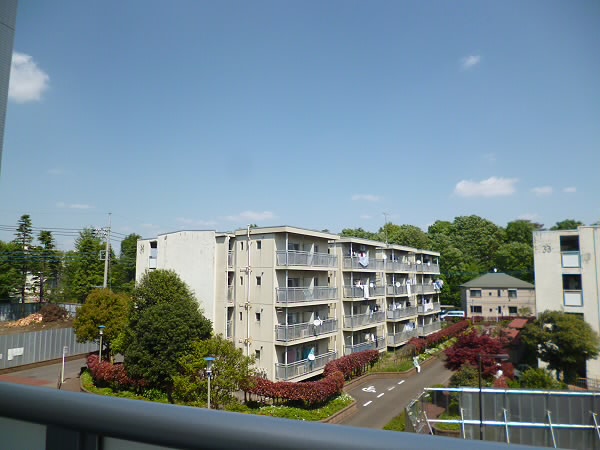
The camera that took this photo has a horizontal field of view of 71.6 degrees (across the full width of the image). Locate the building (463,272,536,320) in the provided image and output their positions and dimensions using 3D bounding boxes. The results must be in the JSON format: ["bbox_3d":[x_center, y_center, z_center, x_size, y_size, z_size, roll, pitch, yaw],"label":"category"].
[{"bbox_3d":[37.961,13.988,80.448,12.200,8.900,8.600,-2,-8,16],"label":"building"}]

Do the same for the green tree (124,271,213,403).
[{"bbox_3d":[-8.585,7.209,27.158,5.310,8.430,5.310,0,-7,0],"label":"green tree"}]

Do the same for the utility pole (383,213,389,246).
[{"bbox_3d":[9.373,0.476,45.436,0.600,3.750,0.600,-5,-9,35],"label":"utility pole"}]

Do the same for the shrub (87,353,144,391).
[{"bbox_3d":[-13.891,11.382,32.728,7.594,1.650,1.900,-5,-9,37],"label":"shrub"}]

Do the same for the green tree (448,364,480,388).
[{"bbox_3d":[12.067,11.181,30.508,2.200,1.850,2.200,0,-7,0],"label":"green tree"}]

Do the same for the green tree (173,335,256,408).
[{"bbox_3d":[-5.345,9.187,26.483,5.000,4.500,4.700,2,-7,-11],"label":"green tree"}]

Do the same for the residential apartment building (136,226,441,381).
[{"bbox_3d":[2.943,8.464,50.391,16.930,11.880,39.880,-4,-8,34],"label":"residential apartment building"}]

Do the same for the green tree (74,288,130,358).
[{"bbox_3d":[-18.407,9.544,39.234,5.400,6.900,5.200,4,-8,-24],"label":"green tree"}]

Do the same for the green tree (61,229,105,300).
[{"bbox_3d":[-40.028,8.804,76.742,6.680,16.370,6.680,0,-7,0],"label":"green tree"}]

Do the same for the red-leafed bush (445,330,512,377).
[{"bbox_3d":[15.539,10.997,36.527,5.500,3.600,5.000,-3,-8,22],"label":"red-leafed bush"}]

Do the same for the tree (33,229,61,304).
[{"bbox_3d":[-44.990,8.796,73.943,3.960,15.670,3.960,0,-7,0],"label":"tree"}]

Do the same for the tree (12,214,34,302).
[{"bbox_3d":[-56.599,8.335,85.297,4.400,20.600,4.400,5,-9,-33],"label":"tree"}]

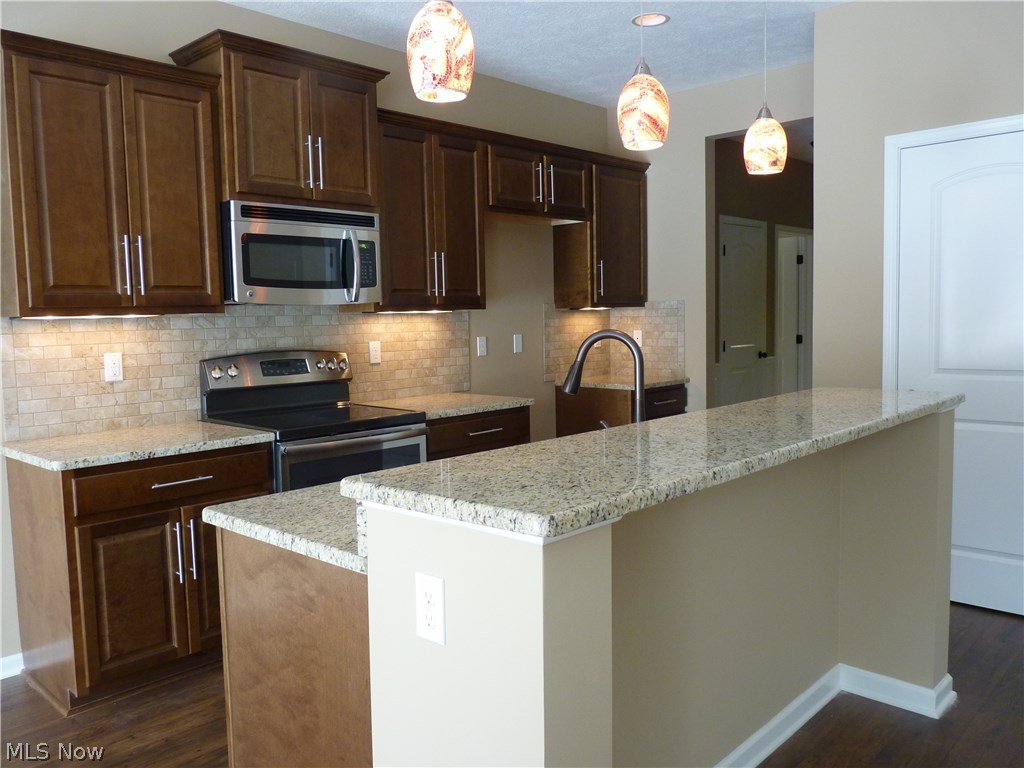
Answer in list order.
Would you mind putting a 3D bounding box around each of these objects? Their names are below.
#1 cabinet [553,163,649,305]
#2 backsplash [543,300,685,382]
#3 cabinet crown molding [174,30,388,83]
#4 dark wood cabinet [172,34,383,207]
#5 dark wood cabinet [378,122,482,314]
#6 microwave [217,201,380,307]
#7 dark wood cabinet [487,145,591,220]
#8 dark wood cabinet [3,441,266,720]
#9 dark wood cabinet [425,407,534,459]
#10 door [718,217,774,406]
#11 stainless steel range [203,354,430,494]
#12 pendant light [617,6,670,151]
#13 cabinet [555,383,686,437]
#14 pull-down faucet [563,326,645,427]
[{"bbox_3d":[0.601,-0.966,5.353,0.326,0.907,0.603,4,7,44],"label":"cabinet"},{"bbox_3d":[0.682,-0.284,5.275,0.620,0.507,0.710,4,7,44],"label":"backsplash"},{"bbox_3d":[-1.012,-1.400,3.570,0.420,0.054,0.851,4,7,44],"label":"cabinet crown molding"},{"bbox_3d":[-1.016,-1.111,3.617,0.440,0.642,0.841,3,7,43],"label":"dark wood cabinet"},{"bbox_3d":[-0.526,-0.857,4.232,0.325,0.933,0.760,3,7,43],"label":"dark wood cabinet"},{"bbox_3d":[-1.012,-0.573,3.668,0.420,0.423,0.757,3,7,43],"label":"microwave"},{"bbox_3d":[0.067,-1.175,4.780,0.326,0.366,0.925,4,7,44],"label":"dark wood cabinet"},{"bbox_3d":[-1.425,0.677,3.137,0.635,0.867,0.755,4,7,44],"label":"dark wood cabinet"},{"bbox_3d":[-0.383,0.569,4.247,0.630,0.876,0.762,3,7,43],"label":"dark wood cabinet"},{"bbox_3d":[1.893,-0.270,6.526,0.065,2.060,0.732,3,7,43],"label":"door"},{"bbox_3d":[-0.878,0.469,3.651,0.685,1.200,0.756,3,7,43],"label":"stainless steel range"},{"bbox_3d":[0.347,-0.804,2.109,0.140,0.369,0.140,-1,5,0],"label":"pendant light"},{"bbox_3d":[0.738,0.434,5.375,0.635,0.867,0.601,4,7,44],"label":"cabinet"},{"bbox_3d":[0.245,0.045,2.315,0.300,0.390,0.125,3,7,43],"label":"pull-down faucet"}]

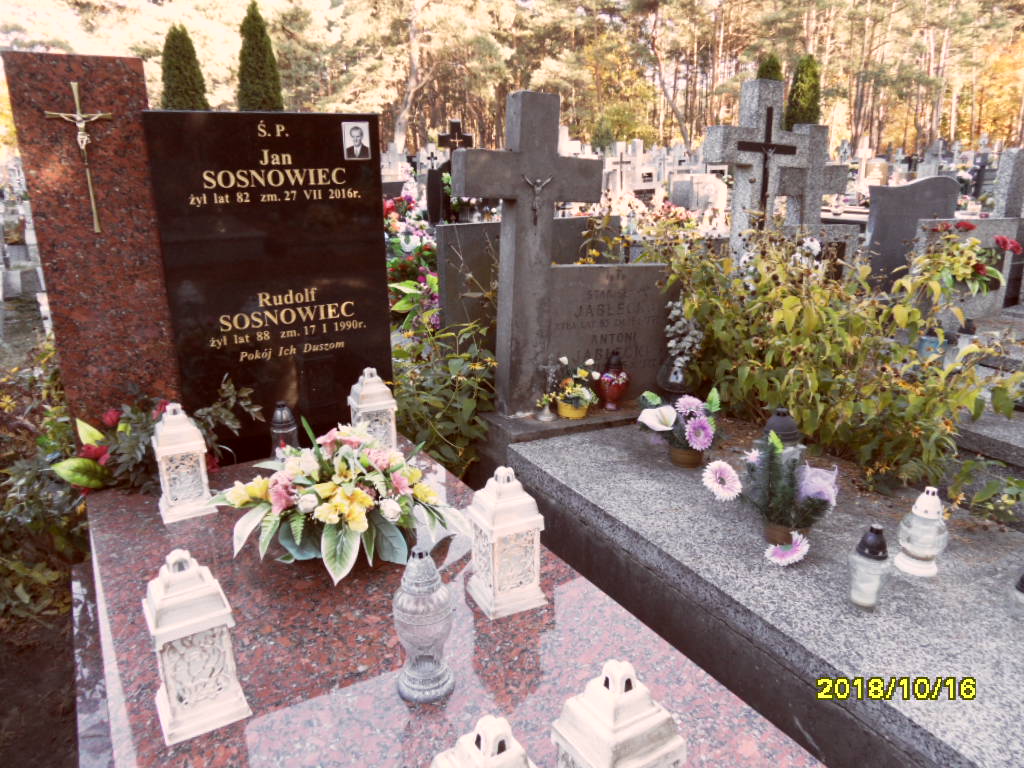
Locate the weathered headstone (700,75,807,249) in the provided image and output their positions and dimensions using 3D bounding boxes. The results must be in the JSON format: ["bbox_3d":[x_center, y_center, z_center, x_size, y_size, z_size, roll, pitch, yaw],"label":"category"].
[{"bbox_3d":[1.110,-0.778,3.312,0.570,1.170,0.110,-11,20,-30],"label":"weathered headstone"}]

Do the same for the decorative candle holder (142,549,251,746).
[{"bbox_3d":[-0.575,0.446,1.279,0.142,0.326,0.142,-11,20,-30],"label":"decorative candle holder"}]

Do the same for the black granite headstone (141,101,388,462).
[{"bbox_3d":[-0.757,-0.303,2.357,0.700,1.110,0.080,-11,20,-30],"label":"black granite headstone"}]

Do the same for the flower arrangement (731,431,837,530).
[{"bbox_3d":[0.668,0.228,1.709,0.228,0.228,0.172,4,18,13],"label":"flower arrangement"}]

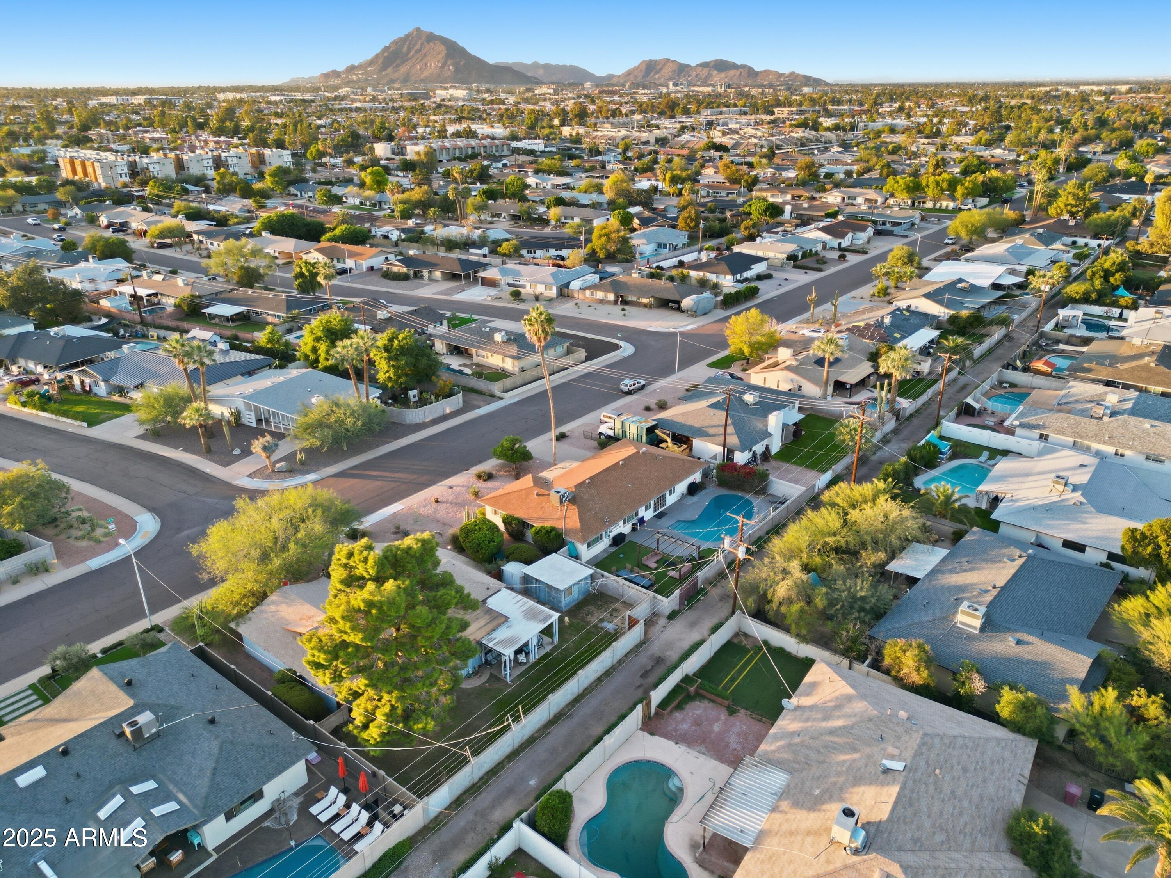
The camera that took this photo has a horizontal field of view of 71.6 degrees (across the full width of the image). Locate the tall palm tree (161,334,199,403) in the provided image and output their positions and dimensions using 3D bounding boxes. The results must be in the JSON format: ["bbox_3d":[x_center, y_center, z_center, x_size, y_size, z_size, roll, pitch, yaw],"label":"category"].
[{"bbox_3d":[-49.636,-6.536,101.227,4.694,13.398,4.694,-12,26,-24],"label":"tall palm tree"}]

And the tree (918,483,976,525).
[{"bbox_3d":[36.923,6.349,82.023,5.900,4.180,5.800,0,24,0],"label":"tree"}]

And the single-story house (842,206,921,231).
[{"bbox_3d":[91.371,-68.812,251.004,21.232,4.200,15.000,18,30,36],"label":"single-story house"}]

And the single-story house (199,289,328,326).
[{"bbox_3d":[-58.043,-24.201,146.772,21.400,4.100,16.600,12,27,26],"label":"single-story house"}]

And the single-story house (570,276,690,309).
[{"bbox_3d":[11.659,-28.023,154.065,21.500,4.600,11.500,13,27,28],"label":"single-story house"}]

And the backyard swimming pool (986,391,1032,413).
[{"bbox_3d":[55.917,-4.487,107.298,4.700,1.500,10.000,18,30,36],"label":"backyard swimming pool"}]

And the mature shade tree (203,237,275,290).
[{"bbox_3d":[-71.700,-36.678,168.561,14.000,9.600,14.000,0,24,0],"label":"mature shade tree"}]

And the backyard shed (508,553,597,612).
[{"bbox_3d":[-2.398,12.491,70.722,4.700,2.350,3.900,18,30,36],"label":"backyard shed"}]

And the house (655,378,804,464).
[{"bbox_3d":[18.175,-3.080,103.312,15.200,4.400,19.600,17,29,34],"label":"house"}]

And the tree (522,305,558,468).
[{"bbox_3d":[-4.720,-5.503,90.904,3.900,19.140,3.900,0,24,0],"label":"tree"}]

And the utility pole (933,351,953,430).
[{"bbox_3d":[45.283,-5.981,102.685,2.300,10.100,0.400,18,30,36],"label":"utility pole"}]

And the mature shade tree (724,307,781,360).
[{"bbox_3d":[24.462,-14.965,119.371,8.100,8.400,8.100,0,24,0],"label":"mature shade tree"}]

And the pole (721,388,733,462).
[{"bbox_3d":[15.842,-1.112,91.828,0.400,10.160,2.300,18,30,36],"label":"pole"}]

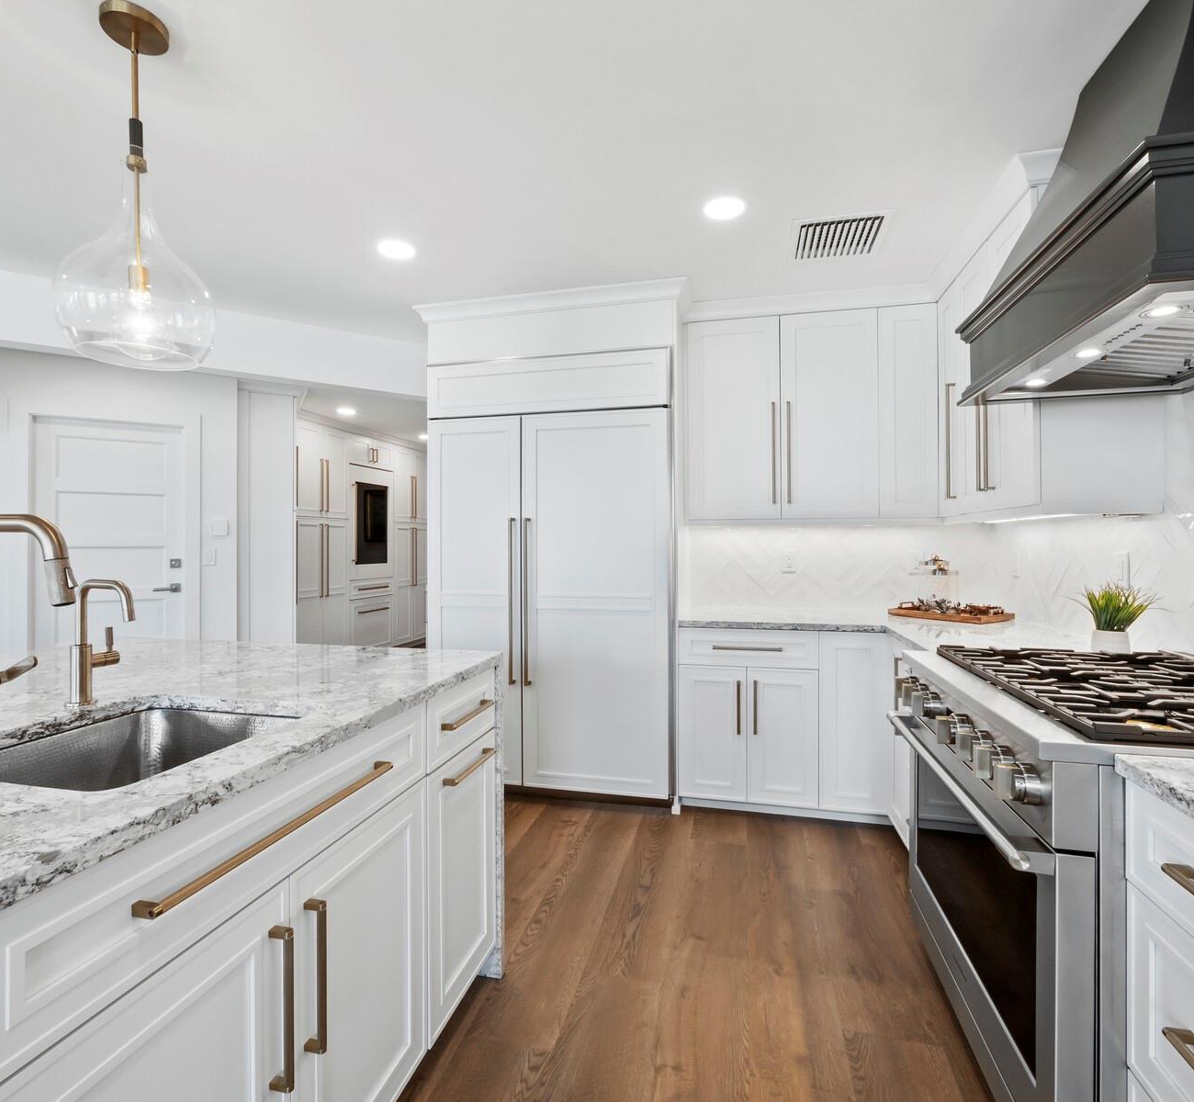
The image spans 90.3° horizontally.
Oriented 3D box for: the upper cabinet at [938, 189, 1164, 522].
[{"bbox_3d":[1.599,-0.632,2.223,0.310,1.005,0.980,0,0,14],"label":"upper cabinet"}]

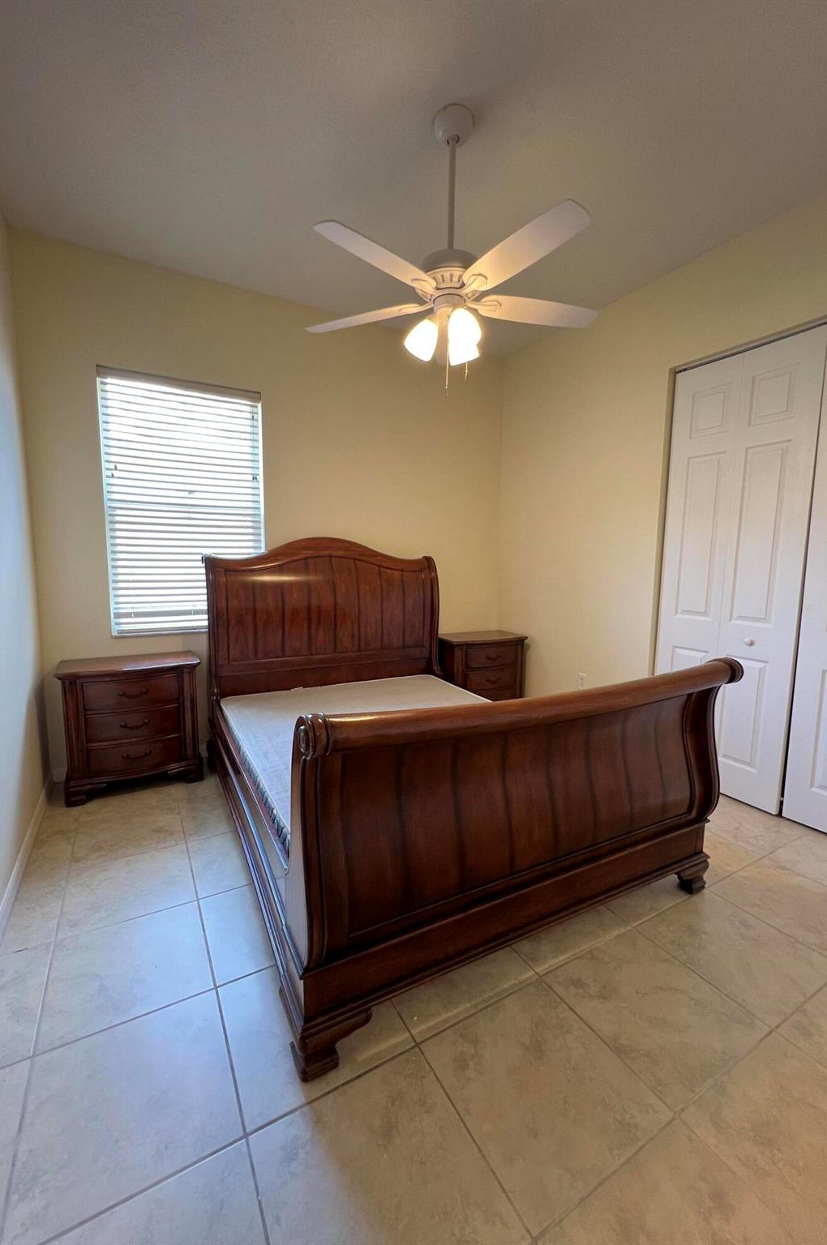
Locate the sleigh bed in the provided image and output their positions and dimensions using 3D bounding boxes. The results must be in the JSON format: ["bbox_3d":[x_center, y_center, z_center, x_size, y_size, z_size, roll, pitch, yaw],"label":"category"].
[{"bbox_3d":[-0.057,0.249,2.479,1.743,1.556,2.407,-2,6,-29],"label":"sleigh bed"}]

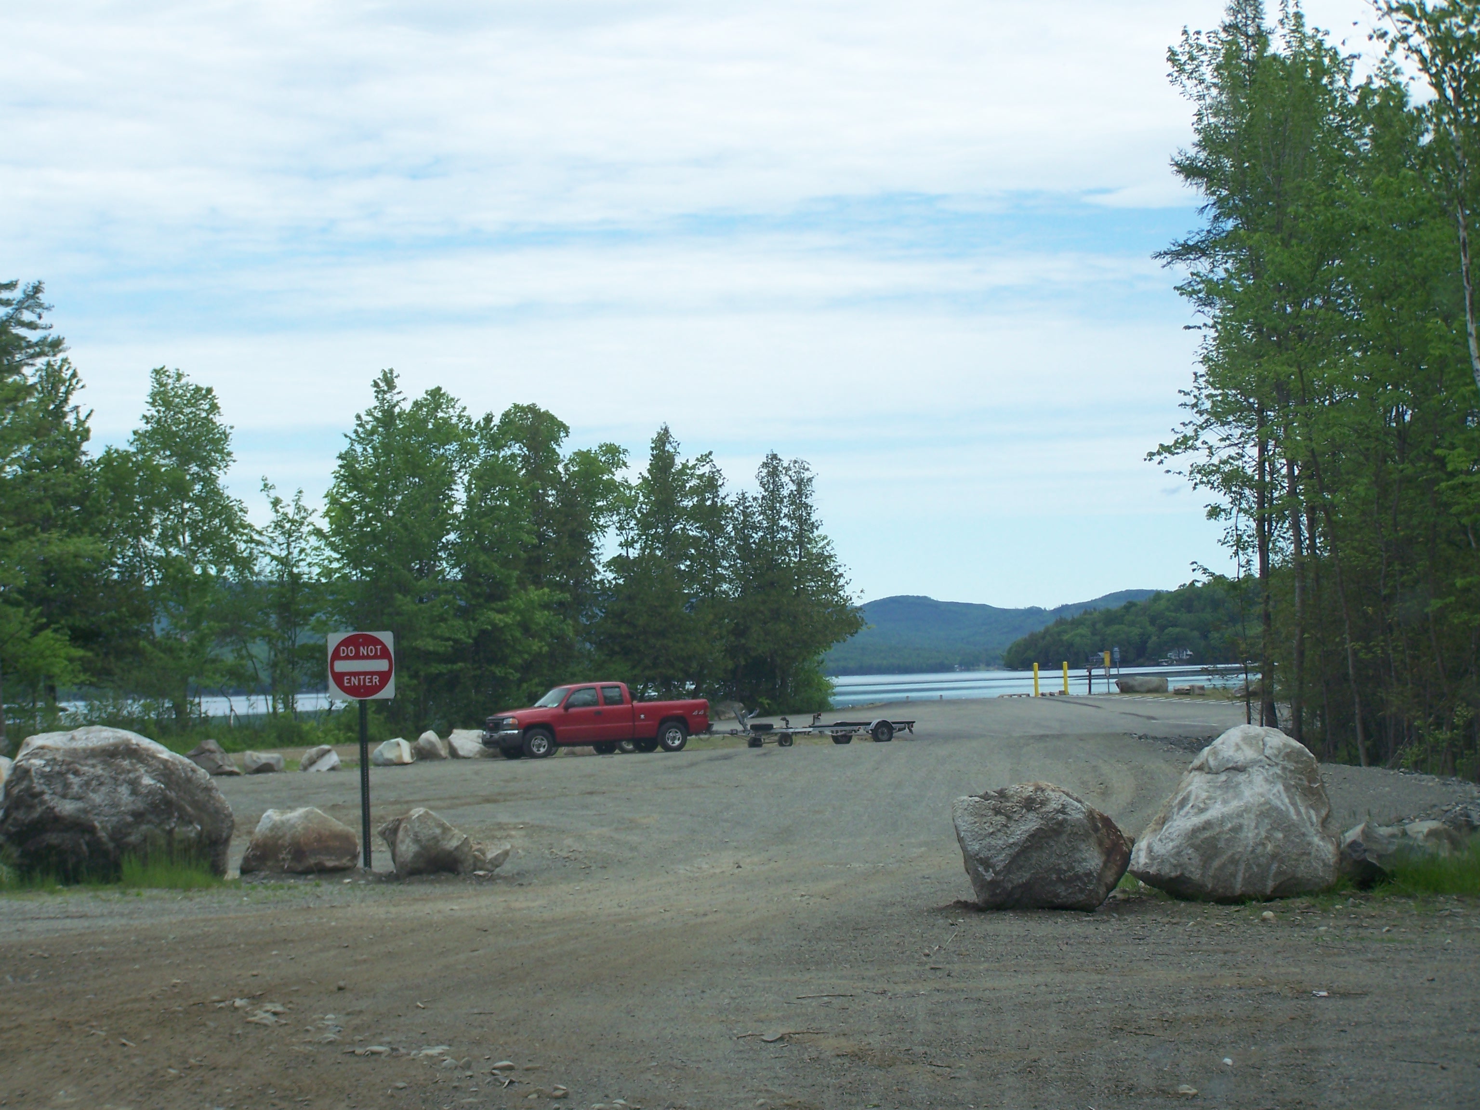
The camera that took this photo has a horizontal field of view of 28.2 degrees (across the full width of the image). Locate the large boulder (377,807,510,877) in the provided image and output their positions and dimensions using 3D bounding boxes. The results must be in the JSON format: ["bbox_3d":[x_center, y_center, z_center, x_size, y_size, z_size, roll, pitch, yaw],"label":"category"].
[{"bbox_3d":[-2.649,2.566,26.400,1.190,0.631,0.850,-1,-2,-6],"label":"large boulder"}]

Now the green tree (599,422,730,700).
[{"bbox_3d":[-3.069,0.637,116.000,5.183,11.412,5.000,-2,-2,-2],"label":"green tree"}]

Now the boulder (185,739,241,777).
[{"bbox_3d":[-12.355,4.726,68.900,1.360,0.860,1.000,-2,-2,-10],"label":"boulder"}]

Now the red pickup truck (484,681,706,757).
[{"bbox_3d":[-3.665,4.125,74.500,5.800,1.880,2.000,-1,-2,-26],"label":"red pickup truck"}]

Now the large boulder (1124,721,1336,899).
[{"bbox_3d":[3.498,1.827,20.900,1.466,1.253,1.300,-2,-2,9],"label":"large boulder"}]

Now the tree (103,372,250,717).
[{"bbox_3d":[-19.831,-0.245,104.000,5.381,12.758,5.200,-1,-2,-11],"label":"tree"}]

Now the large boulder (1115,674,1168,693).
[{"bbox_3d":[13.892,4.498,102.000,1.830,0.580,0.950,-2,-2,8],"label":"large boulder"}]

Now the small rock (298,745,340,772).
[{"bbox_3d":[-9.802,4.746,68.800,0.970,0.620,0.750,-2,-2,-8],"label":"small rock"}]

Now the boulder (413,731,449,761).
[{"bbox_3d":[-7.773,4.771,74.000,0.899,0.754,0.800,-1,-2,-6],"label":"boulder"}]

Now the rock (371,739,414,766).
[{"bbox_3d":[-8.244,4.692,70.000,1.043,0.631,0.850,-1,-2,-7],"label":"rock"}]

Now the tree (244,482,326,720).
[{"bbox_3d":[-15.731,1.699,102.000,2.798,8.475,2.800,-1,-2,-9],"label":"tree"}]

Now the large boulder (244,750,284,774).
[{"bbox_3d":[-10.706,4.651,66.300,0.961,0.546,0.750,-1,-2,-9],"label":"large boulder"}]

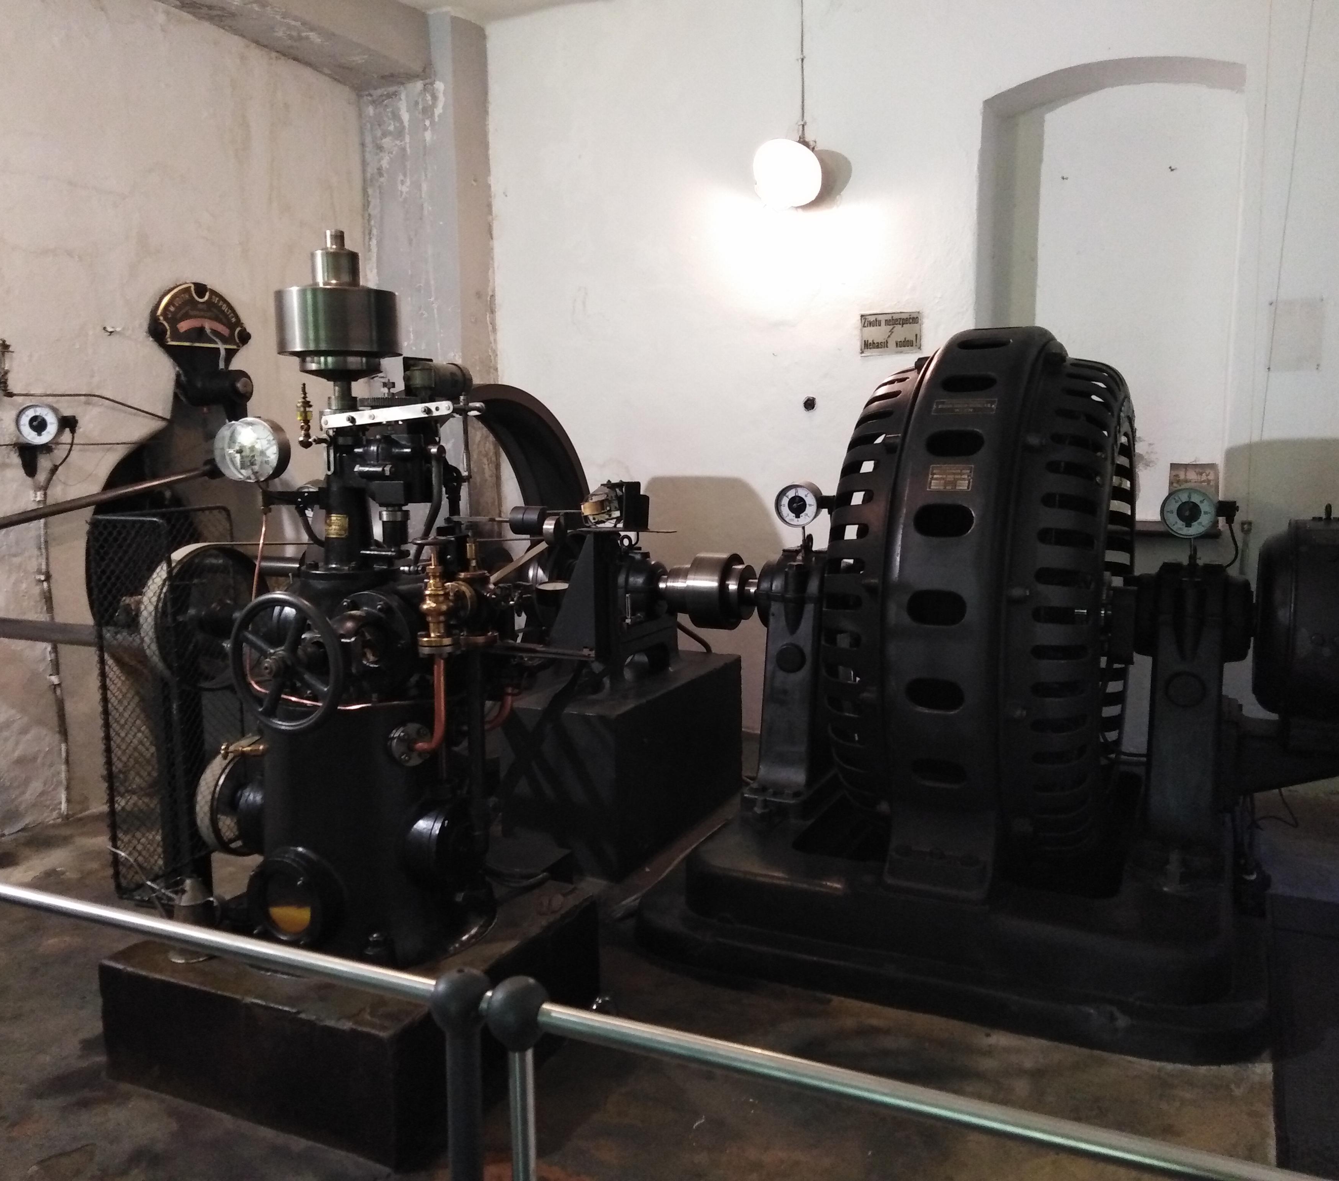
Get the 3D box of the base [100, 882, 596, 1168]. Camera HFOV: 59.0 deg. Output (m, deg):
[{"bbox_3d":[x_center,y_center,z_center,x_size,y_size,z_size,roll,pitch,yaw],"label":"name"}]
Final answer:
[{"bbox_3d":[-0.809,1.033,3.138,0.896,0.310,0.877,3,9,26],"label":"base"}]

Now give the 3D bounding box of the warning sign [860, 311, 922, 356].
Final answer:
[{"bbox_3d":[1.041,-1.209,5.559,0.285,0.185,0.012,3,9,26],"label":"warning sign"}]

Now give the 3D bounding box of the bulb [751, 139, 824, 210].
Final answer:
[{"bbox_3d":[0.546,-1.932,5.472,0.280,0.290,0.250,3,9,26],"label":"bulb"}]

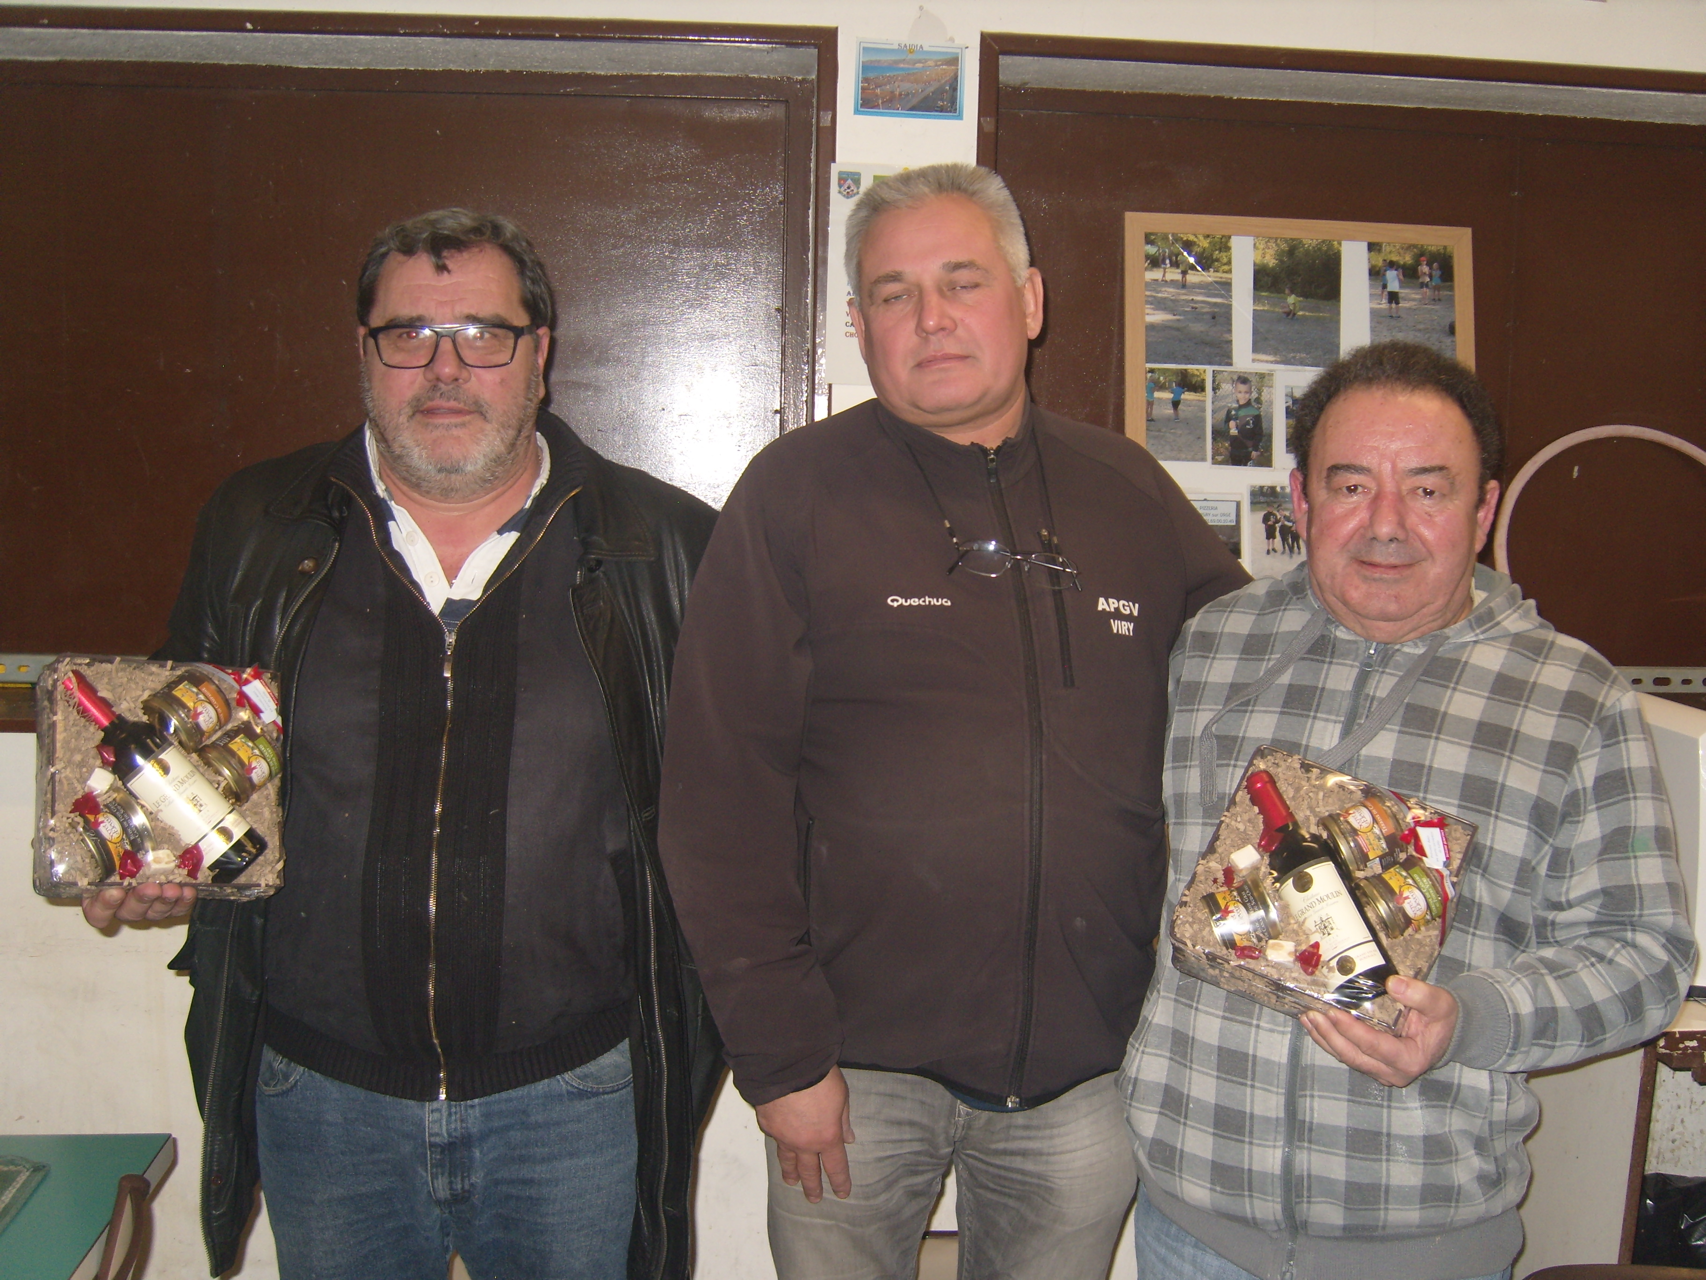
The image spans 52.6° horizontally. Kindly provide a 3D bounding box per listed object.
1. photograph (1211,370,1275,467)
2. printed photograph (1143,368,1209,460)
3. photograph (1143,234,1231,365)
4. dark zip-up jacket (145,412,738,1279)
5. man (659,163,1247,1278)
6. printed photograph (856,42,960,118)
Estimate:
[{"bbox_3d":[0.563,-0.319,2.490,0.090,0.141,0.005,1,-1,-5],"label":"photograph"},{"bbox_3d":[0.465,-0.326,2.485,0.090,0.137,0.005,1,-1,-5],"label":"printed photograph"},{"bbox_3d":[0.485,-0.490,2.485,0.128,0.192,0.005,1,-1,-5],"label":"photograph"},{"bbox_3d":[-0.385,0.200,1.620,0.550,0.830,0.380,1,-1,-9],"label":"dark zip-up jacket"},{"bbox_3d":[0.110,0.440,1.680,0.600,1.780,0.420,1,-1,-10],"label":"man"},{"bbox_3d":[0.077,-0.766,2.360,0.149,0.107,0.005,1,-1,-5],"label":"printed photograph"}]

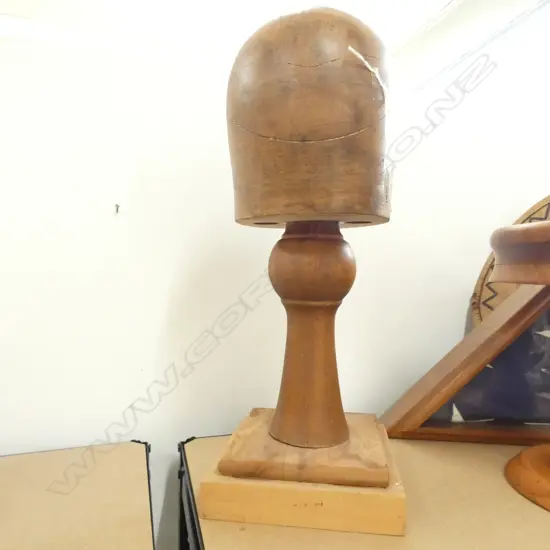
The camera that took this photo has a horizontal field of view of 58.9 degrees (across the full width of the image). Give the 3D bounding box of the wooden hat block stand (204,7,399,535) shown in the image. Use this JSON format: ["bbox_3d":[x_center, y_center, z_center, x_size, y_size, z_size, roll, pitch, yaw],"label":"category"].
[{"bbox_3d":[0.044,-0.033,0.583,0.198,0.554,0.225,1,0,8],"label":"wooden hat block stand"}]

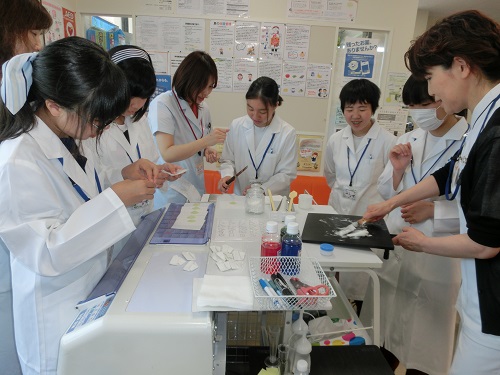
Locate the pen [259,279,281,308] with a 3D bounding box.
[{"bbox_3d":[0.051,0.264,0.857,0.014,0.014,0.138,-4,16,-24],"label":"pen"}]

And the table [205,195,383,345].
[{"bbox_3d":[0.115,0.600,1.395,0.540,0.880,0.960,2,14,-4],"label":"table"}]

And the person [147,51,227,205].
[{"bbox_3d":[-0.328,0.148,1.724,0.430,1.550,0.410,15,18,39],"label":"person"}]

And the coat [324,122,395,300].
[{"bbox_3d":[0.543,0.149,1.806,0.400,0.950,0.280,9,16,23],"label":"coat"}]

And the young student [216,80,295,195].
[{"bbox_3d":[0.028,0.150,1.926,0.410,1.480,0.360,5,14,8],"label":"young student"}]

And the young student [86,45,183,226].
[{"bbox_3d":[-0.477,0.245,1.379,0.430,1.520,0.410,14,18,37],"label":"young student"}]

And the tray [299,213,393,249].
[{"bbox_3d":[0.367,0.164,1.317,0.310,0.025,0.300,5,14,9],"label":"tray"}]

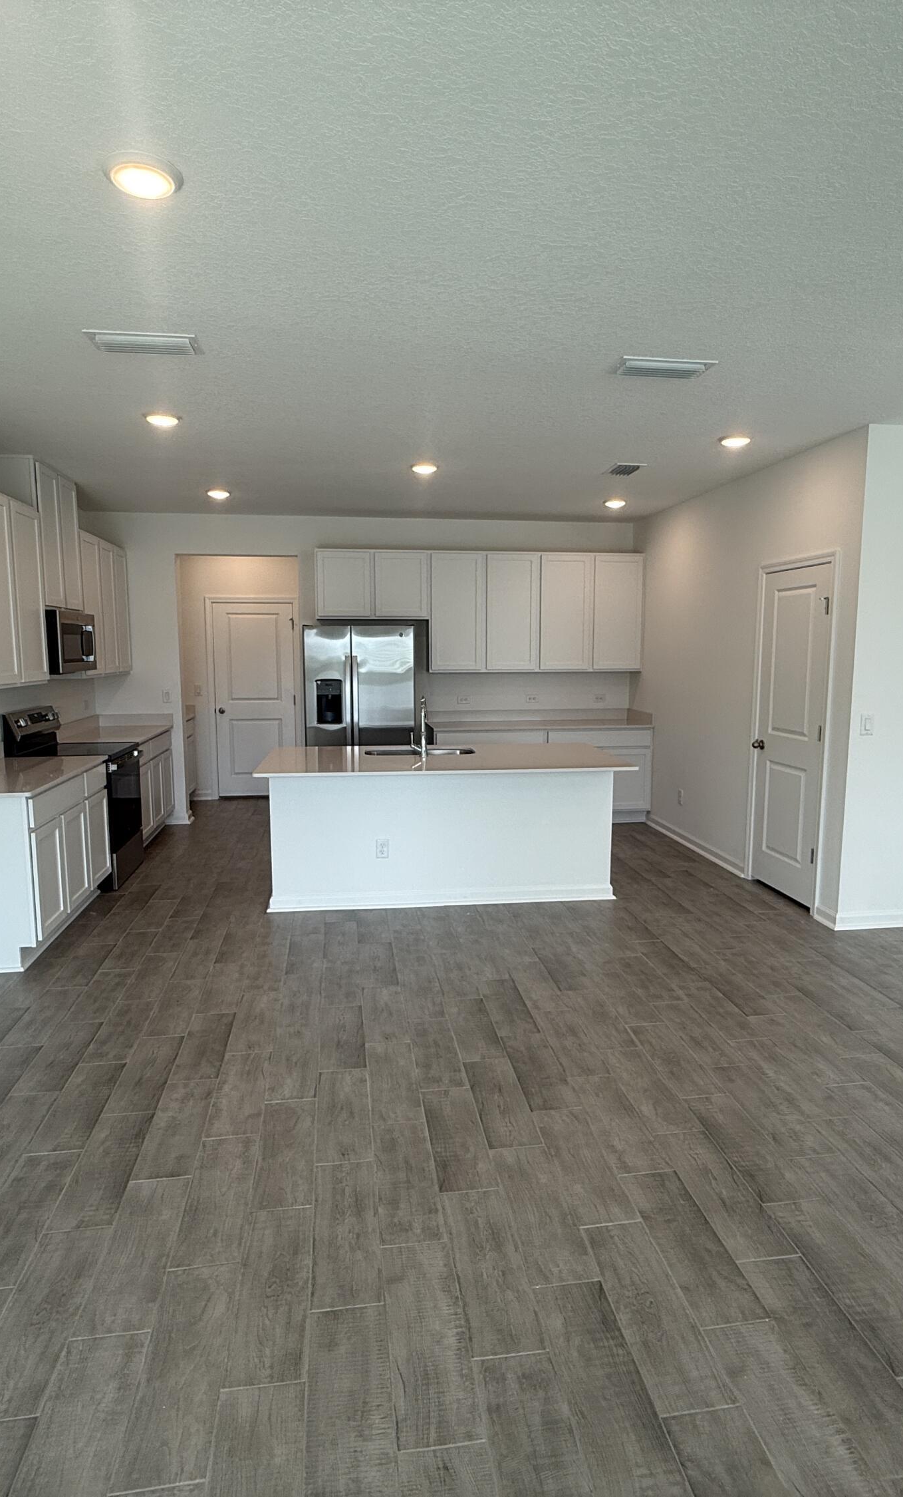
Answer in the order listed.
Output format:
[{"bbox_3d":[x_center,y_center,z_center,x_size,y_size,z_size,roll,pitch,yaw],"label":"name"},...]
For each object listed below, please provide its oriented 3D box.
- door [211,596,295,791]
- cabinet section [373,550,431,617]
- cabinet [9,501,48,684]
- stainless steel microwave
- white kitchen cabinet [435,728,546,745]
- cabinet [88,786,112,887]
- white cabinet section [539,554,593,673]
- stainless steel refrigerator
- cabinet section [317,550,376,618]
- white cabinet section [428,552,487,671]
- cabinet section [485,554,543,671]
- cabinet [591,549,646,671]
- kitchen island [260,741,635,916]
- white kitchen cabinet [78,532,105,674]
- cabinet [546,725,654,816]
[{"bbox_3d":[-2.049,-0.487,8.496,0.827,2.026,0.049,-1,7,-8],"label":"door"},{"bbox_3d":[-0.454,-1.443,7.189,0.485,0.586,0.324,-1,7,-8],"label":"cabinet section"},{"bbox_3d":[-2.515,-0.909,4.816,0.025,1.028,0.447,-1,7,-8],"label":"cabinet"},{"bbox_3d":[-2.713,-0.715,5.457,0.399,0.397,0.761,-1,7,-8],"label":"stainless steel microwave"},{"bbox_3d":[0.324,0.244,7.447,0.998,0.867,0.615,-1,7,-8],"label":"white kitchen cabinet"},{"bbox_3d":[-2.491,0.564,4.996,0.609,0.632,0.423,-1,7,-8],"label":"cabinet"},{"bbox_3d":[1.016,-1.236,7.426,0.489,1.058,0.324,-1,7,-8],"label":"white cabinet section"},{"bbox_3d":[-0.802,-0.170,7.087,0.897,1.767,0.753,-1,7,-8],"label":"stainless steel refrigerator"},{"bbox_3d":[-0.934,-1.434,7.121,0.484,0.586,0.324,-1,7,-8],"label":"cabinet section"},{"bbox_3d":[0.035,-1.218,7.287,0.504,1.058,0.324,-1,7,-8],"label":"white cabinet section"},{"bbox_3d":[0.529,-1.227,7.357,0.495,1.058,0.324,-1,7,-8],"label":"cabinet section"},{"bbox_3d":[1.512,-1.252,7.527,0.463,1.060,0.319,-1,7,-8],"label":"cabinet"},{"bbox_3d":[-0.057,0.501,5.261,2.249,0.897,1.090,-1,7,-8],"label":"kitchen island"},{"bbox_3d":[-2.826,-1.060,5.991,0.326,1.068,0.403,-1,7,-8],"label":"white kitchen cabinet"},{"bbox_3d":[1.278,0.224,7.523,0.977,0.874,0.629,-1,7,-8],"label":"cabinet"}]

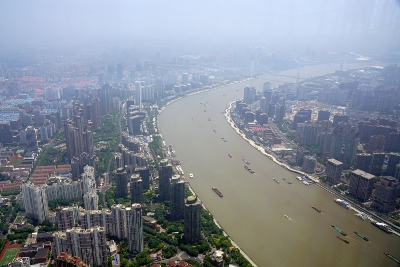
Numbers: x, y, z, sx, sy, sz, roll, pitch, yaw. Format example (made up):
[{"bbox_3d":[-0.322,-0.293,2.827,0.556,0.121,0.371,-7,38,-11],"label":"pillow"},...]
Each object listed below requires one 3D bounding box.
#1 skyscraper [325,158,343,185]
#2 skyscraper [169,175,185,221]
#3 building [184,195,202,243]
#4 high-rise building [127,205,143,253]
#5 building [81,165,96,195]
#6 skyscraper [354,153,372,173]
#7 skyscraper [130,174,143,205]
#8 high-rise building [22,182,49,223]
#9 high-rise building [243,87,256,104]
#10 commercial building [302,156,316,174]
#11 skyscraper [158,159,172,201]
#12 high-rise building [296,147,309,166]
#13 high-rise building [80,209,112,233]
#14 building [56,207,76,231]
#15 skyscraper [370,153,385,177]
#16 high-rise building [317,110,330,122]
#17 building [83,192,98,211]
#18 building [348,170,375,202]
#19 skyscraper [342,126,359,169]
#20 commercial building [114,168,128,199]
[{"bbox_3d":[457.250,129.980,1133.860,24.540,70.840,47.830,-7,19,-22],"label":"skyscraper"},{"bbox_3d":[-62.160,181.640,922.160,36.000,135.000,32.000,-4,20,-13],"label":"skyscraper"},{"bbox_3d":[-16.620,206.250,817.370,31.260,115.480,31.260,-8,19,-25],"label":"building"},{"bbox_3d":[-144.630,215.510,748.410,32.000,117.000,22.000,2,19,0],"label":"high-rise building"},{"bbox_3d":[-312.700,145.660,941.190,29.000,117.000,24.000,2,19,0],"label":"building"},{"bbox_3d":[588.390,108.670,1199.380,46.000,75.000,22.000,1,19,-2],"label":"skyscraper"},{"bbox_3d":[-184.180,173.650,988.820,30.000,103.000,29.000,-4,20,-13],"label":"skyscraper"},{"bbox_3d":[-425.580,179.820,863.740,54.000,95.000,23.000,10,20,23],"label":"high-rise building"},{"bbox_3d":[327.660,-248.500,2201.060,70.000,105.000,38.000,6,20,14],"label":"high-rise building"},{"bbox_3d":[401.700,117.500,1223.730,25.000,66.000,29.000,-9,22,-25],"label":"commercial building"},{"bbox_3d":[-101.400,137.060,979.720,34.000,121.000,30.000,-1,19,-9],"label":"skyscraper"},{"bbox_3d":[391.280,89.610,1267.940,22.490,67.290,37.490,-8,19,-23],"label":"high-rise building"},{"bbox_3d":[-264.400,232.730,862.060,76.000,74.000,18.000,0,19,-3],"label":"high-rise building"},{"bbox_3d":[-331.810,222.850,835.350,37.700,73.020,24.510,-2,18,-8],"label":"building"},{"bbox_3d":[627.350,110.070,1172.720,33.890,85.470,16.950,1,17,2],"label":"skyscraper"},{"bbox_3d":[684.210,-90.920,1850.030,48.360,61.980,38.690,1,18,3],"label":"high-rise building"},{"bbox_3d":[-296.020,190.870,907.050,33.000,54.000,24.000,-1,19,-8],"label":"building"},{"bbox_3d":[516.520,167.050,1066.000,34.000,80.000,59.500,-11,23,-31],"label":"building"},{"bbox_3d":[558.030,52.170,1236.030,34.000,157.000,30.000,3,19,4],"label":"skyscraper"},{"bbox_3d":[-243.420,150.760,1033.130,29.720,91.730,29.720,-8,19,-24],"label":"commercial building"}]

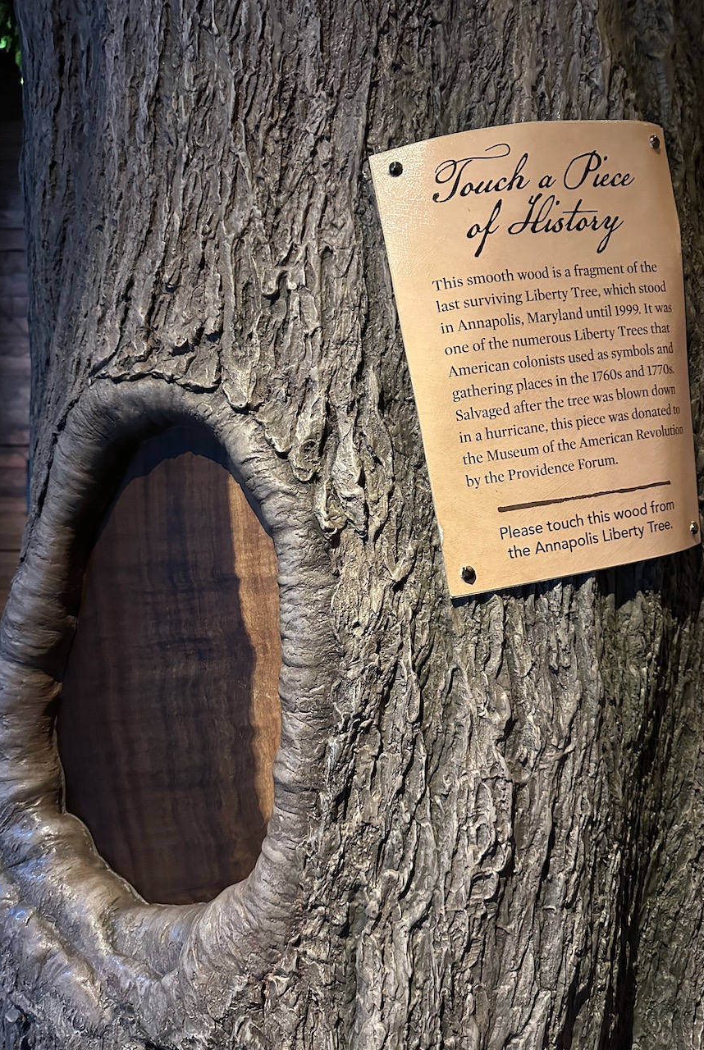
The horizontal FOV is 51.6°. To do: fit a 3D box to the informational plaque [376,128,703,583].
[{"bbox_3d":[0.182,-0.151,0.638,0.279,0.387,0.040,-9,0,-16],"label":"informational plaque"}]

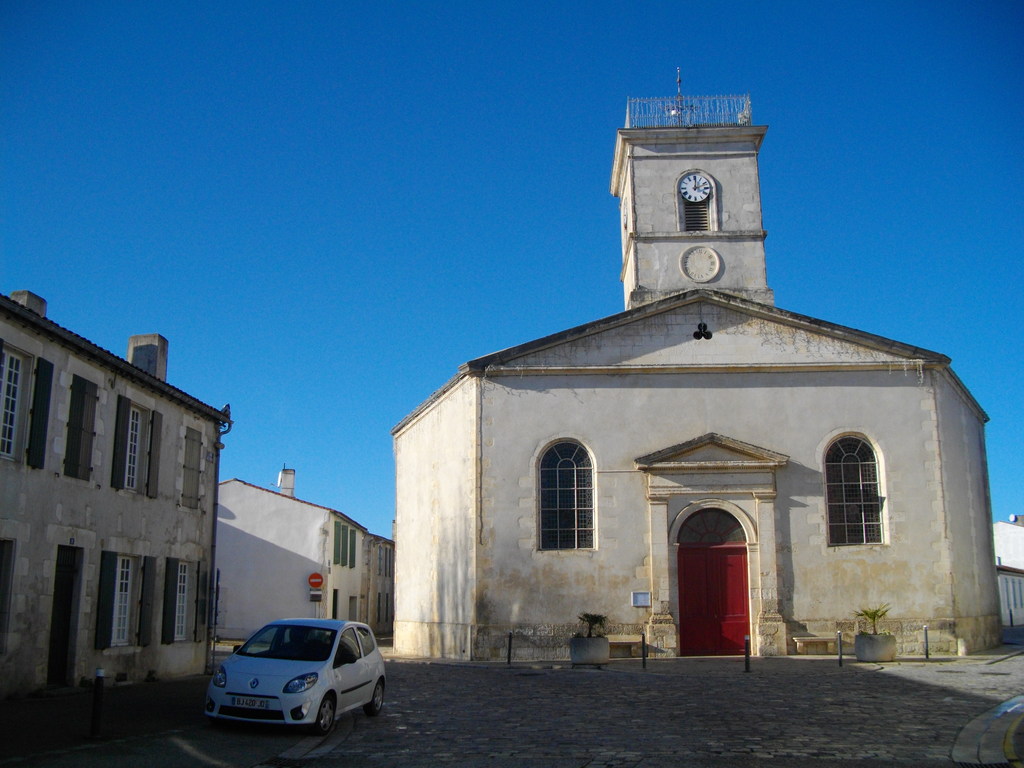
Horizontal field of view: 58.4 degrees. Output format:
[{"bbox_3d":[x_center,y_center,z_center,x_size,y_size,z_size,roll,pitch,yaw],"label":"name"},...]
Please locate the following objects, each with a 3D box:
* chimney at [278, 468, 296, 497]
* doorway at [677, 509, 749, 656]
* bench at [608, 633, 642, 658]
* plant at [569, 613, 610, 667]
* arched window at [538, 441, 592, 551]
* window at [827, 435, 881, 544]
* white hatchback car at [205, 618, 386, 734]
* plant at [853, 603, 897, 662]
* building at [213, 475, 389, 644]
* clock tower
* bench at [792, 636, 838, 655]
[{"bbox_3d":[-10.602,4.799,43.884,0.641,1.331,0.700,-1,-13,0],"label":"chimney"},{"bbox_3d":[5.849,5.787,26.895,2.113,4.206,0.450,-1,-13,1],"label":"doorway"},{"bbox_3d":[3.098,7.484,26.120,1.240,0.585,0.450,-1,-13,1],"label":"bench"},{"bbox_3d":[2.036,6.705,24.011,1.060,1.376,1.060,-1,-13,1],"label":"plant"},{"bbox_3d":[1.633,3.328,27.442,1.622,3.268,0.250,-1,-13,1],"label":"arched window"},{"bbox_3d":[10.120,3.175,27.274,1.571,3.190,0.250,-1,-13,1],"label":"window"},{"bbox_3d":[-3.084,4.264,13.754,1.660,1.470,3.600,1,-12,10],"label":"white hatchback car"},{"bbox_3d":[9.643,6.587,24.327,1.114,1.511,1.114,-1,-13,1],"label":"plant"},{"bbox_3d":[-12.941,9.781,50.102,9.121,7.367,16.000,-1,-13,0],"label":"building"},{"bbox_3d":[6.301,-5.861,33.296,5.061,7.900,5.061,-1,-13,1],"label":"clock tower"},{"bbox_3d":[8.552,7.429,26.003,1.256,0.487,0.450,-1,-13,1],"label":"bench"}]

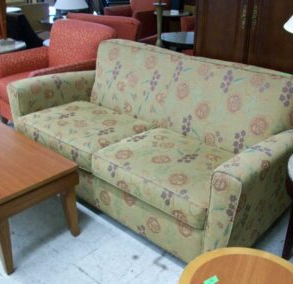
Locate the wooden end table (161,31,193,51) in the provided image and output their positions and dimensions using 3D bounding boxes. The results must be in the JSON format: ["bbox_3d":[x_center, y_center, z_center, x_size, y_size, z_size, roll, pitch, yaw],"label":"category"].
[{"bbox_3d":[0.507,-0.938,4.483,0.680,0.620,0.680,1,27,0],"label":"wooden end table"}]

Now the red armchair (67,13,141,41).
[{"bbox_3d":[-0.253,-1.113,4.527,0.890,0.880,0.860,15,30,26],"label":"red armchair"}]

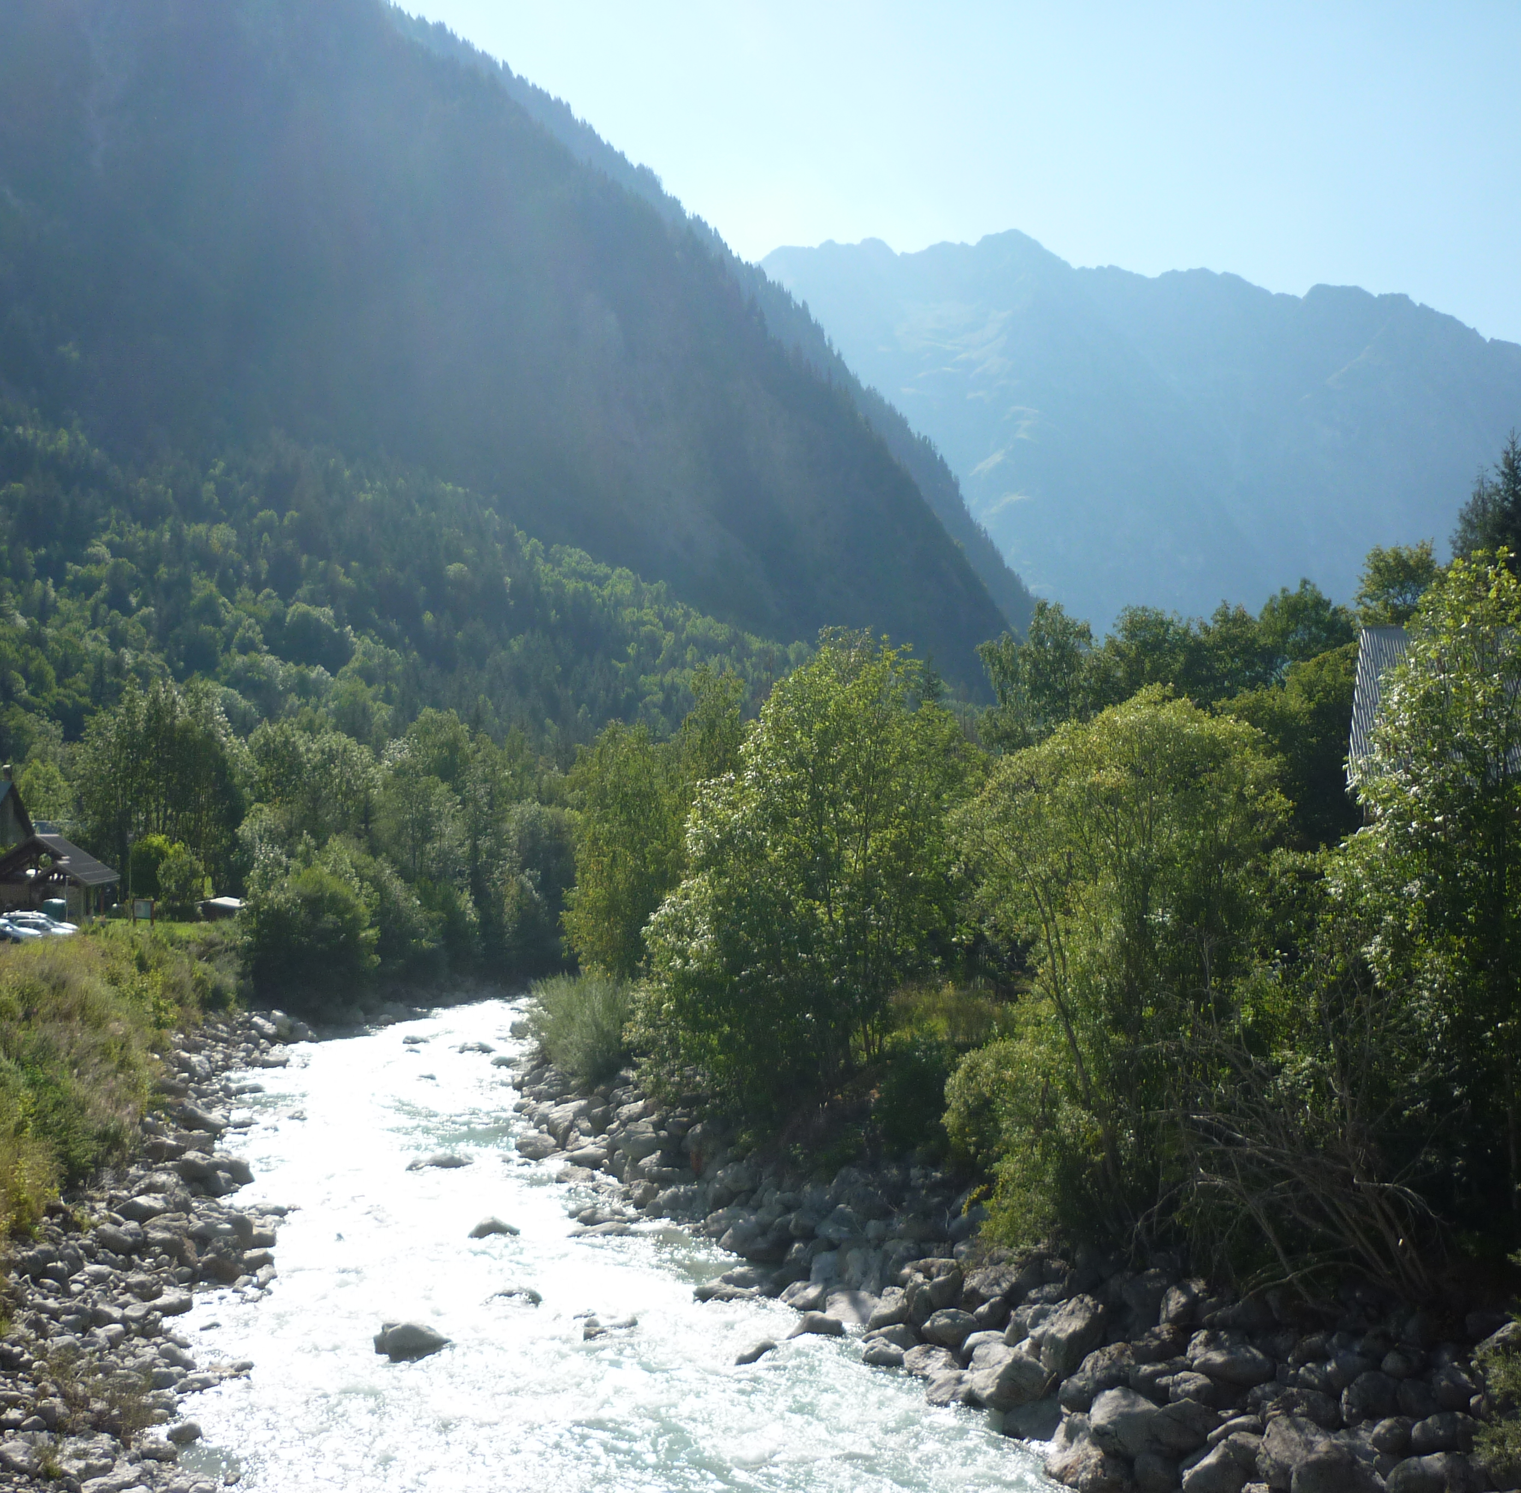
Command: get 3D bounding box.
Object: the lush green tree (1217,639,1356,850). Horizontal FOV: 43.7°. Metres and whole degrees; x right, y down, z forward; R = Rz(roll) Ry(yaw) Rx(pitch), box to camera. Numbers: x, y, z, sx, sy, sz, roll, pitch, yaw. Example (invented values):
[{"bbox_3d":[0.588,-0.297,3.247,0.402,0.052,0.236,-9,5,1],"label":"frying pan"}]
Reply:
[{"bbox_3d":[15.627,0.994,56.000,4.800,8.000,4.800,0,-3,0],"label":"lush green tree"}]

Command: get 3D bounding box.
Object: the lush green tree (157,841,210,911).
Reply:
[{"bbox_3d":[-38.006,8.554,125.000,3.500,4.600,3.400,1,-3,-17],"label":"lush green tree"}]

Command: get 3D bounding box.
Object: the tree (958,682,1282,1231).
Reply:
[{"bbox_3d":[5.793,3.496,30.800,5.400,8.800,5.200,0,-2,11],"label":"tree"}]

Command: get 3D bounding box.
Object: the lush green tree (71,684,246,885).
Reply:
[{"bbox_3d":[-43.451,3.200,137.000,12.000,15.800,11.000,1,-3,-18],"label":"lush green tree"}]

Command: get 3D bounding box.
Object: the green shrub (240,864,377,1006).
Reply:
[{"bbox_3d":[-20.474,8.401,86.000,6.200,6.300,6.000,0,-3,0],"label":"green shrub"}]

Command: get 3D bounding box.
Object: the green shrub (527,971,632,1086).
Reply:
[{"bbox_3d":[-5.159,8.107,54.500,3.100,3.100,3.000,1,-2,-5],"label":"green shrub"}]

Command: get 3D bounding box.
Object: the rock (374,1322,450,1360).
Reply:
[{"bbox_3d":[-5.544,9.467,30.200,1.200,0.580,0.950,0,-2,0],"label":"rock"}]

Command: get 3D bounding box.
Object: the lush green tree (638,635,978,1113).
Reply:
[{"bbox_3d":[1.132,3.026,45.300,7.800,11.100,7.400,0,-2,1],"label":"lush green tree"}]

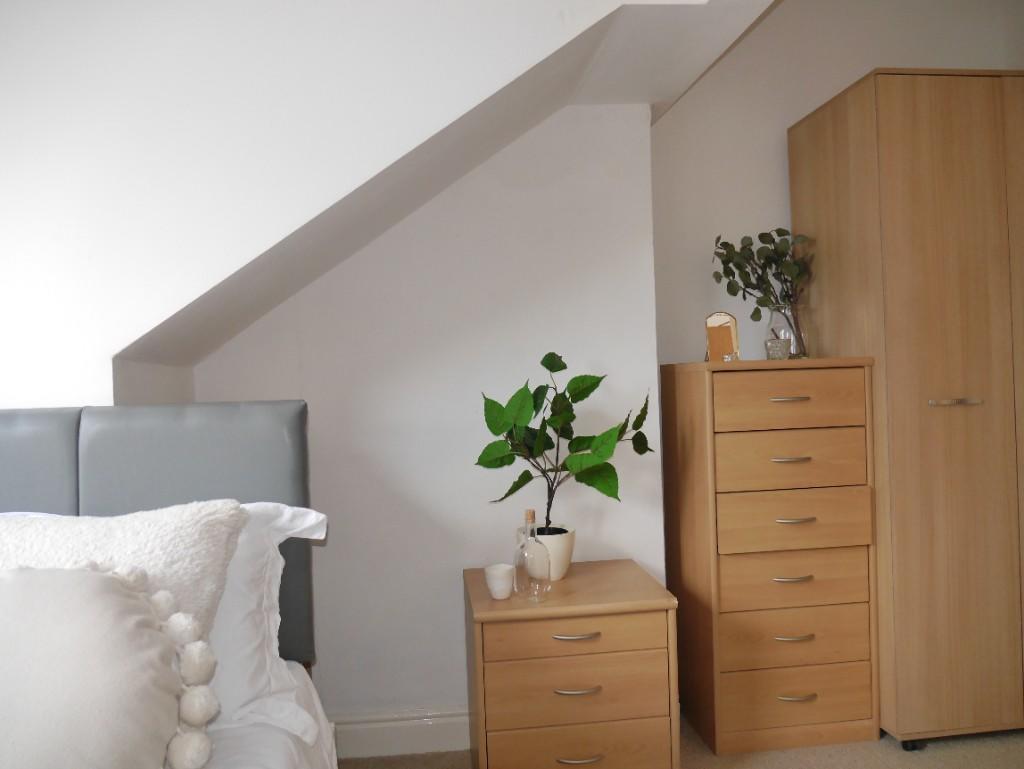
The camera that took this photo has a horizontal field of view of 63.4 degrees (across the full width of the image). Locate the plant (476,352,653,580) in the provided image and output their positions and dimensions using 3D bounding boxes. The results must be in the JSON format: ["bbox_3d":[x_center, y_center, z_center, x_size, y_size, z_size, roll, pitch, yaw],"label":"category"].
[{"bbox_3d":[0.129,0.224,2.239,0.455,0.605,0.360,-2,1,-6],"label":"plant"}]

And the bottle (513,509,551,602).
[{"bbox_3d":[0.047,0.417,2.075,0.094,0.228,0.090,-2,1,-6],"label":"bottle"}]

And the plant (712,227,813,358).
[{"bbox_3d":[0.779,-0.273,2.576,0.295,0.405,0.235,-2,1,-7],"label":"plant"}]

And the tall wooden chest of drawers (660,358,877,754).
[{"bbox_3d":[0.777,0.481,2.558,0.494,1.100,0.439,-2,1,-7],"label":"tall wooden chest of drawers"}]

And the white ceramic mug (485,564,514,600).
[{"bbox_3d":[-0.030,0.492,2.086,0.075,0.084,0.075,-2,1,-6],"label":"white ceramic mug"}]

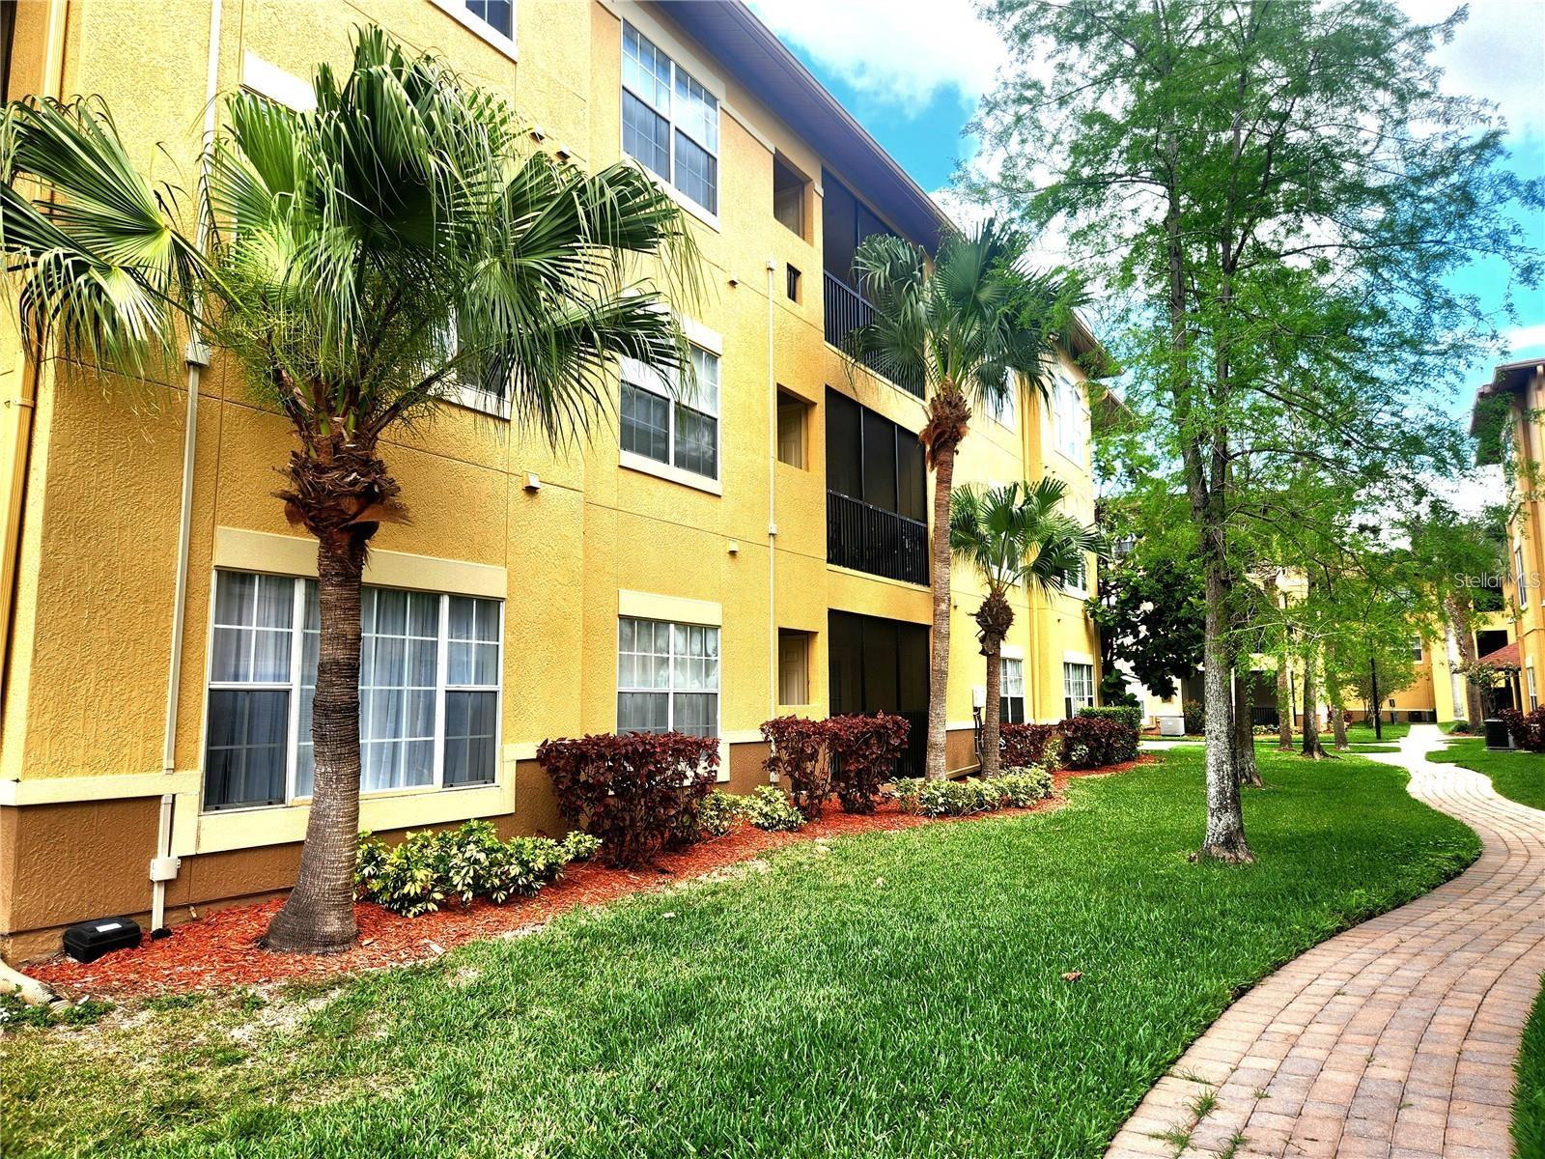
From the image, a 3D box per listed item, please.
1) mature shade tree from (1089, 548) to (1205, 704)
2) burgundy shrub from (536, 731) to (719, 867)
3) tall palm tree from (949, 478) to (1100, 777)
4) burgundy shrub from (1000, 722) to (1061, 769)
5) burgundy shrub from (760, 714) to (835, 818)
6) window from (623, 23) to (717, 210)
[{"bbox_3d":[8.957,1.775,24.402,2.900,4.953,2.900,-5,-8,31],"label":"mature shade tree"},{"bbox_3d":[-1.225,1.898,9.099,0.900,1.079,1.750,-5,-8,31],"label":"burgundy shrub"},{"bbox_3d":[4.311,0.819,17.477,2.400,5.170,2.400,-5,-8,31],"label":"tall palm tree"},{"bbox_3d":[4.541,3.059,18.503,1.050,0.953,1.700,-5,-8,31],"label":"burgundy shrub"},{"bbox_3d":[0.285,2.168,11.835,0.800,1.168,0.800,-5,-8,31],"label":"burgundy shrub"},{"bbox_3d":[-1.168,-5.279,11.926,0.120,1.571,1.829,-5,-8,31],"label":"window"}]

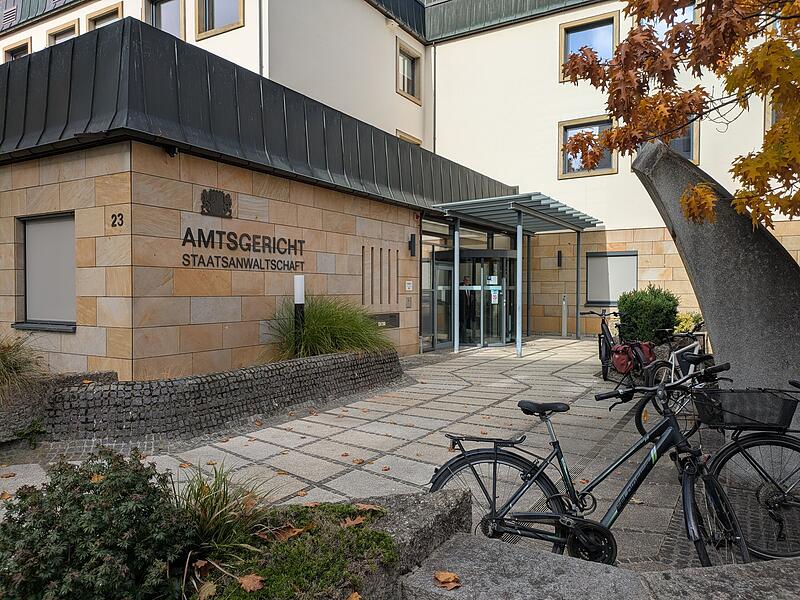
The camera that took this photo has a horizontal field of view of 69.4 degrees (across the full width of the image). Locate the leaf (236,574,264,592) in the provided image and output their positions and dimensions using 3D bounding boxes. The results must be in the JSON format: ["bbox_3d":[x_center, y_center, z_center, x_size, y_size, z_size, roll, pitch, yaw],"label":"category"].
[{"bbox_3d":[-0.444,0.842,1.716,0.085,0.027,0.075,0,1,-15],"label":"leaf"}]

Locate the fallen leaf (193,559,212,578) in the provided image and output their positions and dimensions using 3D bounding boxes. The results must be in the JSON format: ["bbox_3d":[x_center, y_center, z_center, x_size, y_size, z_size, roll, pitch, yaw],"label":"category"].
[{"bbox_3d":[-0.625,0.850,1.829,0.065,0.035,0.065,0,1,-19],"label":"fallen leaf"}]

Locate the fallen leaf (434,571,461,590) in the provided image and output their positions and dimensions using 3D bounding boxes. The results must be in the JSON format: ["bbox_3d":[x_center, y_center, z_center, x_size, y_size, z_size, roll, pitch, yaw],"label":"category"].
[{"bbox_3d":[0.170,1.006,2.072,0.095,0.030,0.090,0,1,5],"label":"fallen leaf"}]

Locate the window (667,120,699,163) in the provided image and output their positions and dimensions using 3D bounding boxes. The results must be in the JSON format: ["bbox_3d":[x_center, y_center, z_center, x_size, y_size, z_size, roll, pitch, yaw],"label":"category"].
[{"bbox_3d":[7.691,-4.678,16.742,1.770,1.800,0.200,1,1,30],"label":"window"}]

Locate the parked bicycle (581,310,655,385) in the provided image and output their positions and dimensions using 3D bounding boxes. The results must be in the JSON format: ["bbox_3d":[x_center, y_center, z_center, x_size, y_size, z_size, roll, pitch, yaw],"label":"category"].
[{"bbox_3d":[3.209,0.739,8.664,0.720,1.140,1.780,0,1,-5],"label":"parked bicycle"}]

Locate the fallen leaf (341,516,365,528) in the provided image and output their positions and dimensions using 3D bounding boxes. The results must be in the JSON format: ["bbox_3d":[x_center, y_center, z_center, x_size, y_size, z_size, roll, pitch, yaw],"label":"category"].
[{"bbox_3d":[-0.174,0.819,2.123,0.085,0.015,0.070,0,1,-17],"label":"fallen leaf"}]

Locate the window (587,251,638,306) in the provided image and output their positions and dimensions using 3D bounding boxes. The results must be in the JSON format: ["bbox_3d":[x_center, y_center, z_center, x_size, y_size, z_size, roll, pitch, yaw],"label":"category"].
[{"bbox_3d":[6.714,-0.659,18.331,1.550,1.705,0.200,1,1,31],"label":"window"}]

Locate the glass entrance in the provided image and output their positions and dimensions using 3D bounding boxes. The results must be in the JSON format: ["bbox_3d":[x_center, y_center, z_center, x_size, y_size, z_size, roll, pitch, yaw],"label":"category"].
[{"bbox_3d":[2.546,0.000,16.221,1.200,2.500,2.400,1,1,31],"label":"glass entrance"}]

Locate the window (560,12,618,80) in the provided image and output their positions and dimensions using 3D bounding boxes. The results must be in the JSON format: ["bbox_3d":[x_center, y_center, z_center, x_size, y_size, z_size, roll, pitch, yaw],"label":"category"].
[{"bbox_3d":[6.095,-8.084,18.574,1.865,1.905,0.200,1,1,31],"label":"window"}]

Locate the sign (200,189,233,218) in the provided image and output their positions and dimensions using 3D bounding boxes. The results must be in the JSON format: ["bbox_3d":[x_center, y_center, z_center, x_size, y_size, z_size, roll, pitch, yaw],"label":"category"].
[{"bbox_3d":[-2.555,-1.339,8.059,0.050,0.350,0.540,1,1,30],"label":"sign"}]

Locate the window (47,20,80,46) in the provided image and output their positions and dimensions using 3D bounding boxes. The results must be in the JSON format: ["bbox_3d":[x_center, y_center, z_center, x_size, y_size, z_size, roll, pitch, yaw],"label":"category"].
[{"bbox_3d":[-11.056,-8.078,19.091,1.900,1.910,0.200,1,1,31],"label":"window"}]

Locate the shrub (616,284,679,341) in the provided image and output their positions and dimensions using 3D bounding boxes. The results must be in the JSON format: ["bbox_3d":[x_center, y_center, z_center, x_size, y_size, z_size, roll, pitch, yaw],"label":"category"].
[{"bbox_3d":[5.740,0.336,13.400,1.380,1.380,1.350,0,1,17],"label":"shrub"}]

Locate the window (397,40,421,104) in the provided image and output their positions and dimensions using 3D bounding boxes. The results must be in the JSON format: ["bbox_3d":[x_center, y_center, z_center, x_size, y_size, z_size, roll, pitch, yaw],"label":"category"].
[{"bbox_3d":[0.284,-7.709,19.602,0.200,1.800,1.750,1,1,30],"label":"window"}]

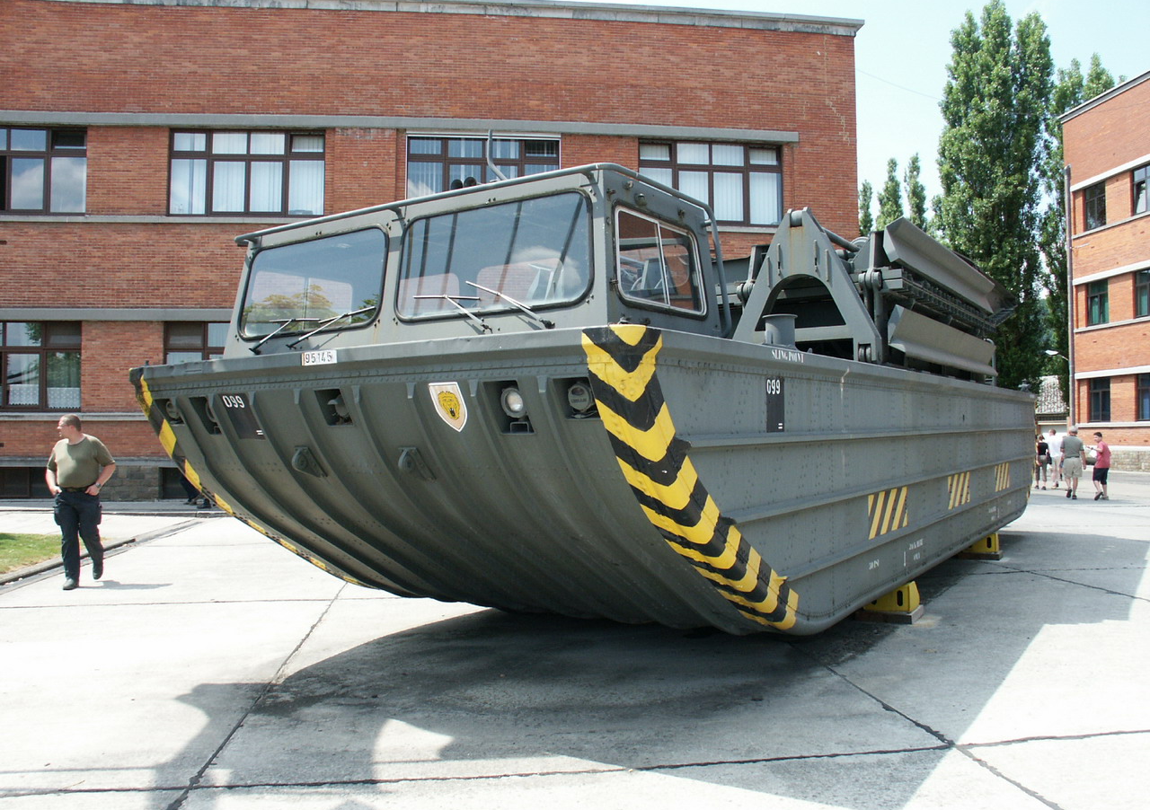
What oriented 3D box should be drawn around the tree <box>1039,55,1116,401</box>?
[{"bbox_3d":[32.506,-9.611,59.600,5.300,25.930,5.300,-1,-2,29],"label":"tree"}]

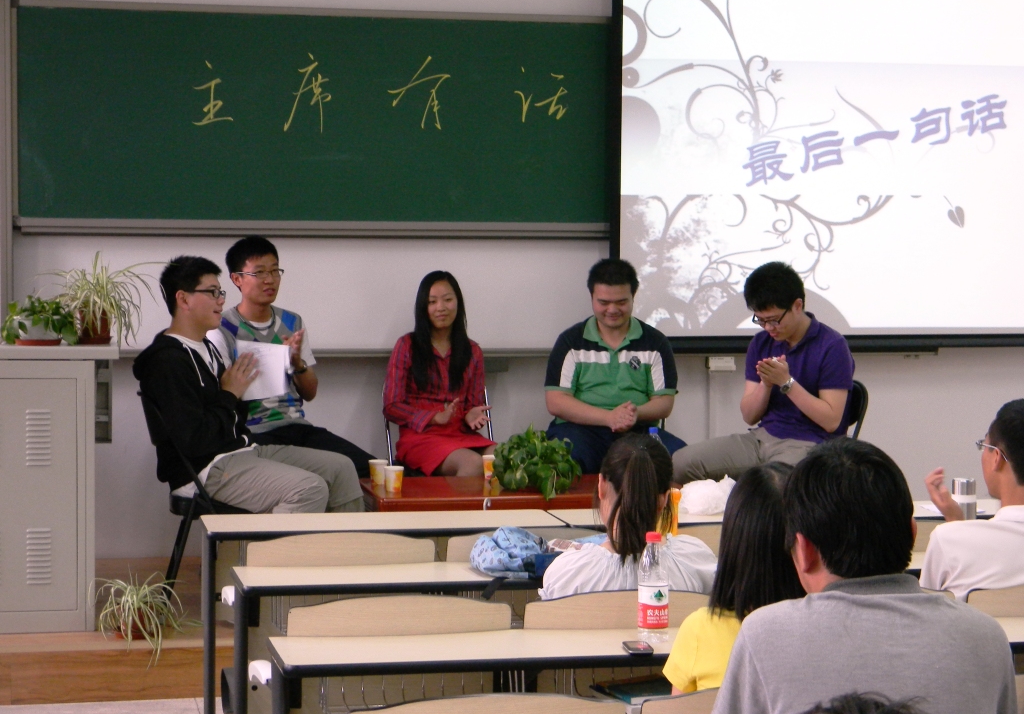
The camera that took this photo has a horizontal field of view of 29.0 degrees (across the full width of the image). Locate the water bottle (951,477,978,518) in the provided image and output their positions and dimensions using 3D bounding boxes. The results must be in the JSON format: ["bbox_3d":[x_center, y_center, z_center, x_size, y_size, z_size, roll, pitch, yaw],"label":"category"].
[{"bbox_3d":[1.184,0.428,5.184,0.065,0.218,0.065,0,4,-11],"label":"water bottle"}]

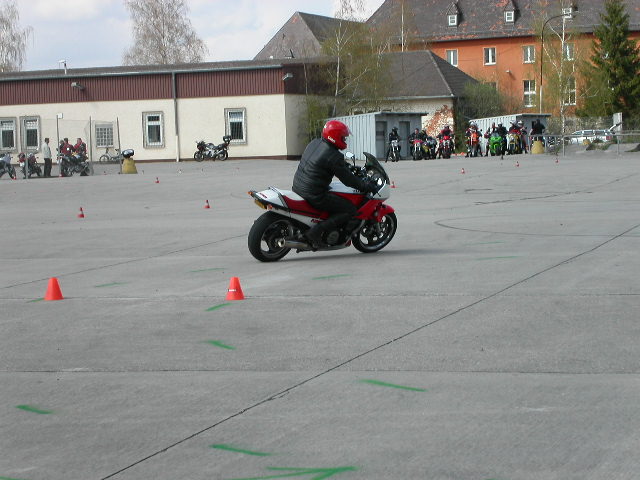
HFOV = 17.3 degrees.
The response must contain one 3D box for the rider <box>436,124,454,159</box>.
[{"bbox_3d":[5.743,-4.529,96.959,0.760,1.560,0.750,-3,3,-6],"label":"rider"}]

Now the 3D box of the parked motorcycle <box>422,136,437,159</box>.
[{"bbox_3d":[5.042,-4.254,96.971,0.750,1.100,2.100,-3,3,-14],"label":"parked motorcycle"}]

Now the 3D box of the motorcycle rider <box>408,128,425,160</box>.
[{"bbox_3d":[4.409,-4.432,96.959,0.720,1.550,0.750,-3,3,-7],"label":"motorcycle rider"}]

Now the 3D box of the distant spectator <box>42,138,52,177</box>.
[{"bbox_3d":[-11.913,-3.601,91.956,0.380,1.680,0.500,-3,3,-18],"label":"distant spectator"}]

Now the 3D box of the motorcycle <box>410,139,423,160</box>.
[{"bbox_3d":[4.398,-4.160,95.972,0.750,1.080,2.100,-3,3,-8],"label":"motorcycle"}]

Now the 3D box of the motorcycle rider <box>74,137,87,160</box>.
[{"bbox_3d":[-10.922,-3.773,95.955,0.420,1.720,0.550,-4,3,-22],"label":"motorcycle rider"}]

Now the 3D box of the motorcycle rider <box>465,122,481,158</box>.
[{"bbox_3d":[7.021,-4.601,97.457,0.740,1.620,0.700,-3,3,-7],"label":"motorcycle rider"}]

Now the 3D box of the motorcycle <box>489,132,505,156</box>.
[{"bbox_3d":[8.352,-4.559,99.970,0.750,1.150,2.100,-3,3,-13],"label":"motorcycle"}]

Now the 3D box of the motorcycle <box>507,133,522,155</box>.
[{"bbox_3d":[9.205,-4.605,99.971,0.780,1.100,2.050,-3,3,-7],"label":"motorcycle"}]

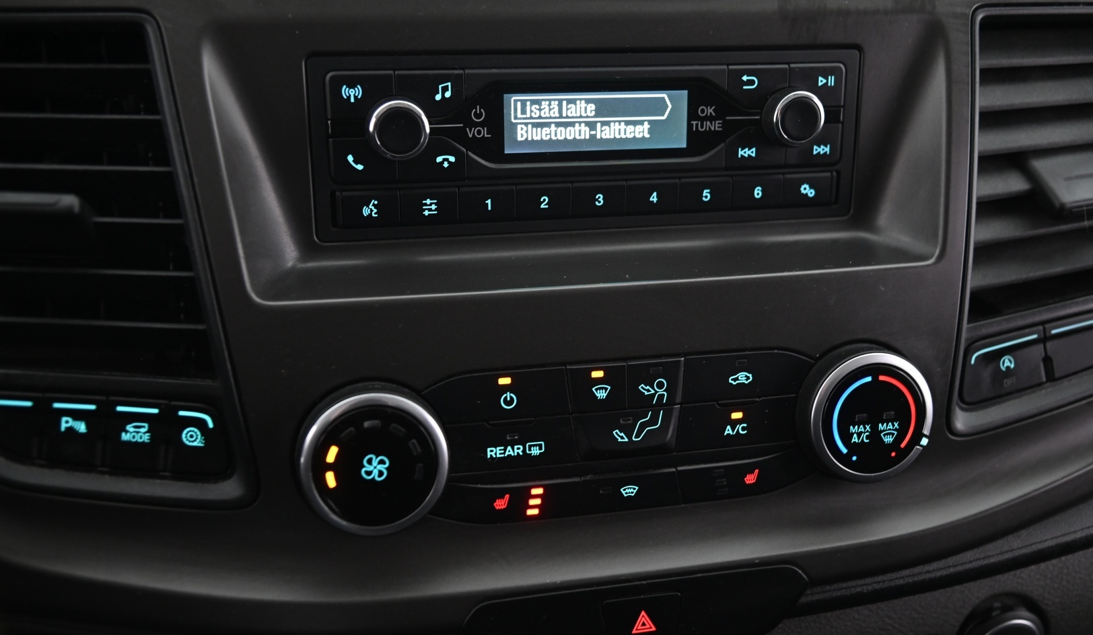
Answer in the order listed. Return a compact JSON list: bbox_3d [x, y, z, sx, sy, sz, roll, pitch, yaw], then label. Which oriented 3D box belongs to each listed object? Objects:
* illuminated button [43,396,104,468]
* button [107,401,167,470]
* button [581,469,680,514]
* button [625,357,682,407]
[{"bbox_3d":[-0.159,0.038,0.393,0.022,0.024,0.007,3,2,6],"label":"illuminated button"},{"bbox_3d":[-0.137,0.040,0.391,0.022,0.024,0.007,3,2,6],"label":"button"},{"bbox_3d":[0.028,0.060,0.398,0.035,0.013,0.007,-4,3,-12],"label":"button"},{"bbox_3d":[0.037,0.022,0.399,0.020,0.017,0.007,-4,5,-12],"label":"button"}]

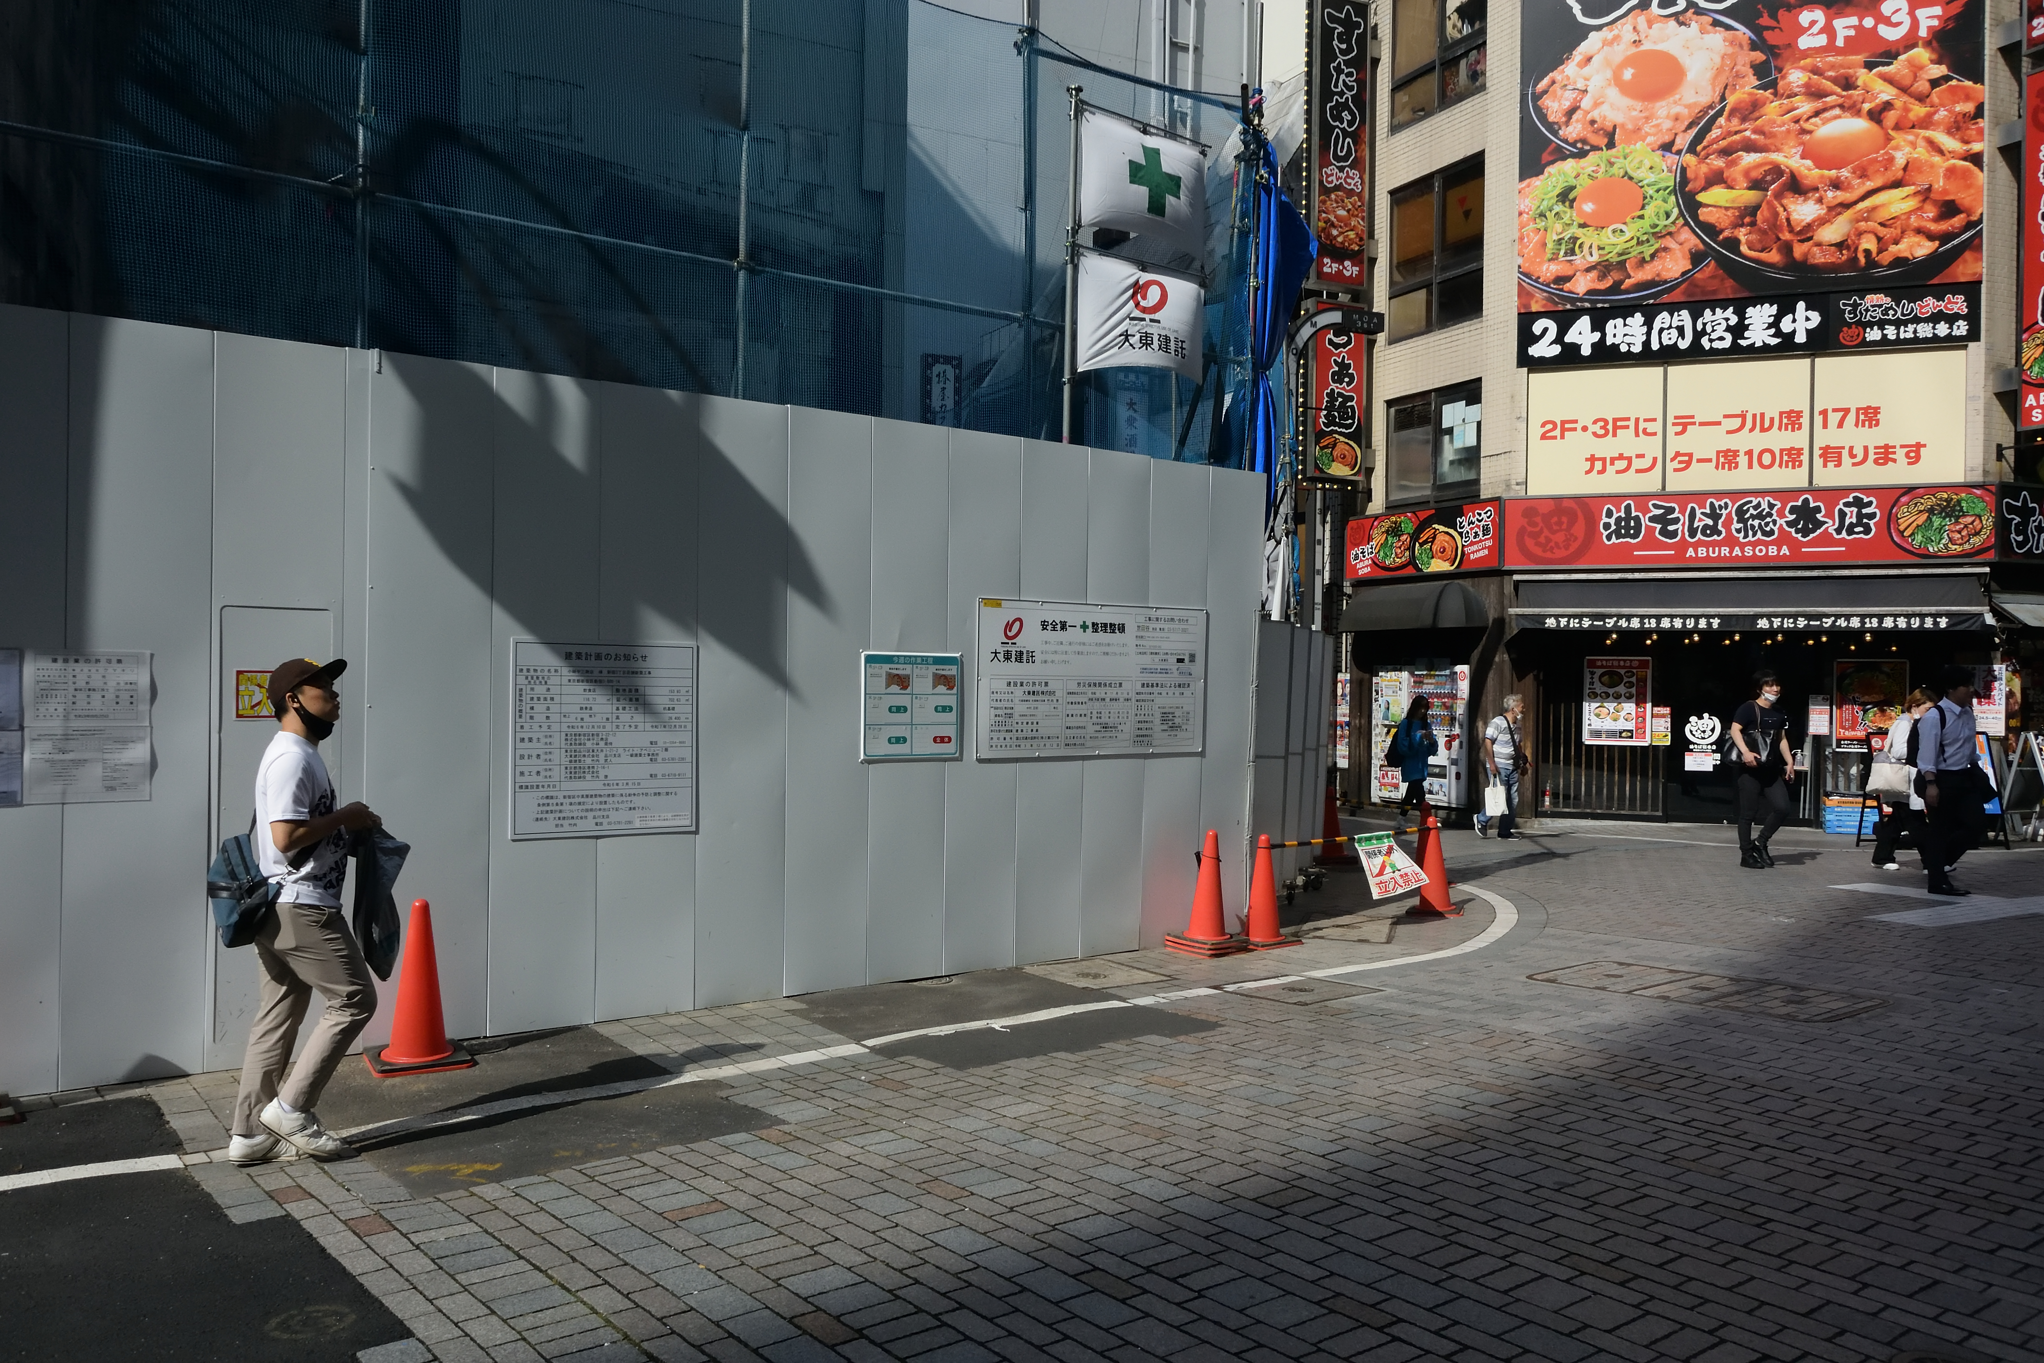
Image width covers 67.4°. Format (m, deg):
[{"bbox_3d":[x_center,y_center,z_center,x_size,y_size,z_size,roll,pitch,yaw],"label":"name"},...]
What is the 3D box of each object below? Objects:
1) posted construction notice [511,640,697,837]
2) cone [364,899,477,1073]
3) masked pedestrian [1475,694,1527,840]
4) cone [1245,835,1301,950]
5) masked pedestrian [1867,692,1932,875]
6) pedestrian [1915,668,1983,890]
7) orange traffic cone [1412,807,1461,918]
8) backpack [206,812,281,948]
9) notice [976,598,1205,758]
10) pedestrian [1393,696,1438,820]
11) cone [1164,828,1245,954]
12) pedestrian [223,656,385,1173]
[{"bbox_3d":[-1.949,0.275,7.245,0.915,0.910,0.040,1,0,-37],"label":"posted construction notice"},{"bbox_3d":[-2.518,1.255,6.431,0.390,0.690,0.390,1,0,-25],"label":"cone"},{"bbox_3d":[5.385,0.937,17.200,0.560,1.610,0.500,1,0,20],"label":"masked pedestrian"},{"bbox_3d":[1.519,1.305,9.630,0.380,0.695,0.380,1,0,35],"label":"cone"},{"bbox_3d":[8.130,0.896,14.150,0.620,1.640,0.500,1,0,25],"label":"masked pedestrian"},{"bbox_3d":[7.579,0.785,12.500,0.570,1.820,0.520,1,0,28],"label":"pedestrian"},{"bbox_3d":[2.982,1.324,11.060,0.365,0.695,0.365,1,0,35],"label":"orange traffic cone"},{"bbox_3d":[-2.590,0.671,5.090,0.190,0.410,0.270,1,0,-32],"label":"backpack"},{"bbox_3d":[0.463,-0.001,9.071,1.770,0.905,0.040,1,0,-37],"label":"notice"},{"bbox_3d":[4.569,0.937,17.900,0.500,1.570,0.500,1,0,32],"label":"pedestrian"},{"bbox_3d":[1.145,1.278,9.401,0.380,0.740,0.380,1,0,37],"label":"cone"},{"bbox_3d":[-2.433,0.763,5.190,0.540,1.680,0.520,1,0,-17],"label":"pedestrian"}]

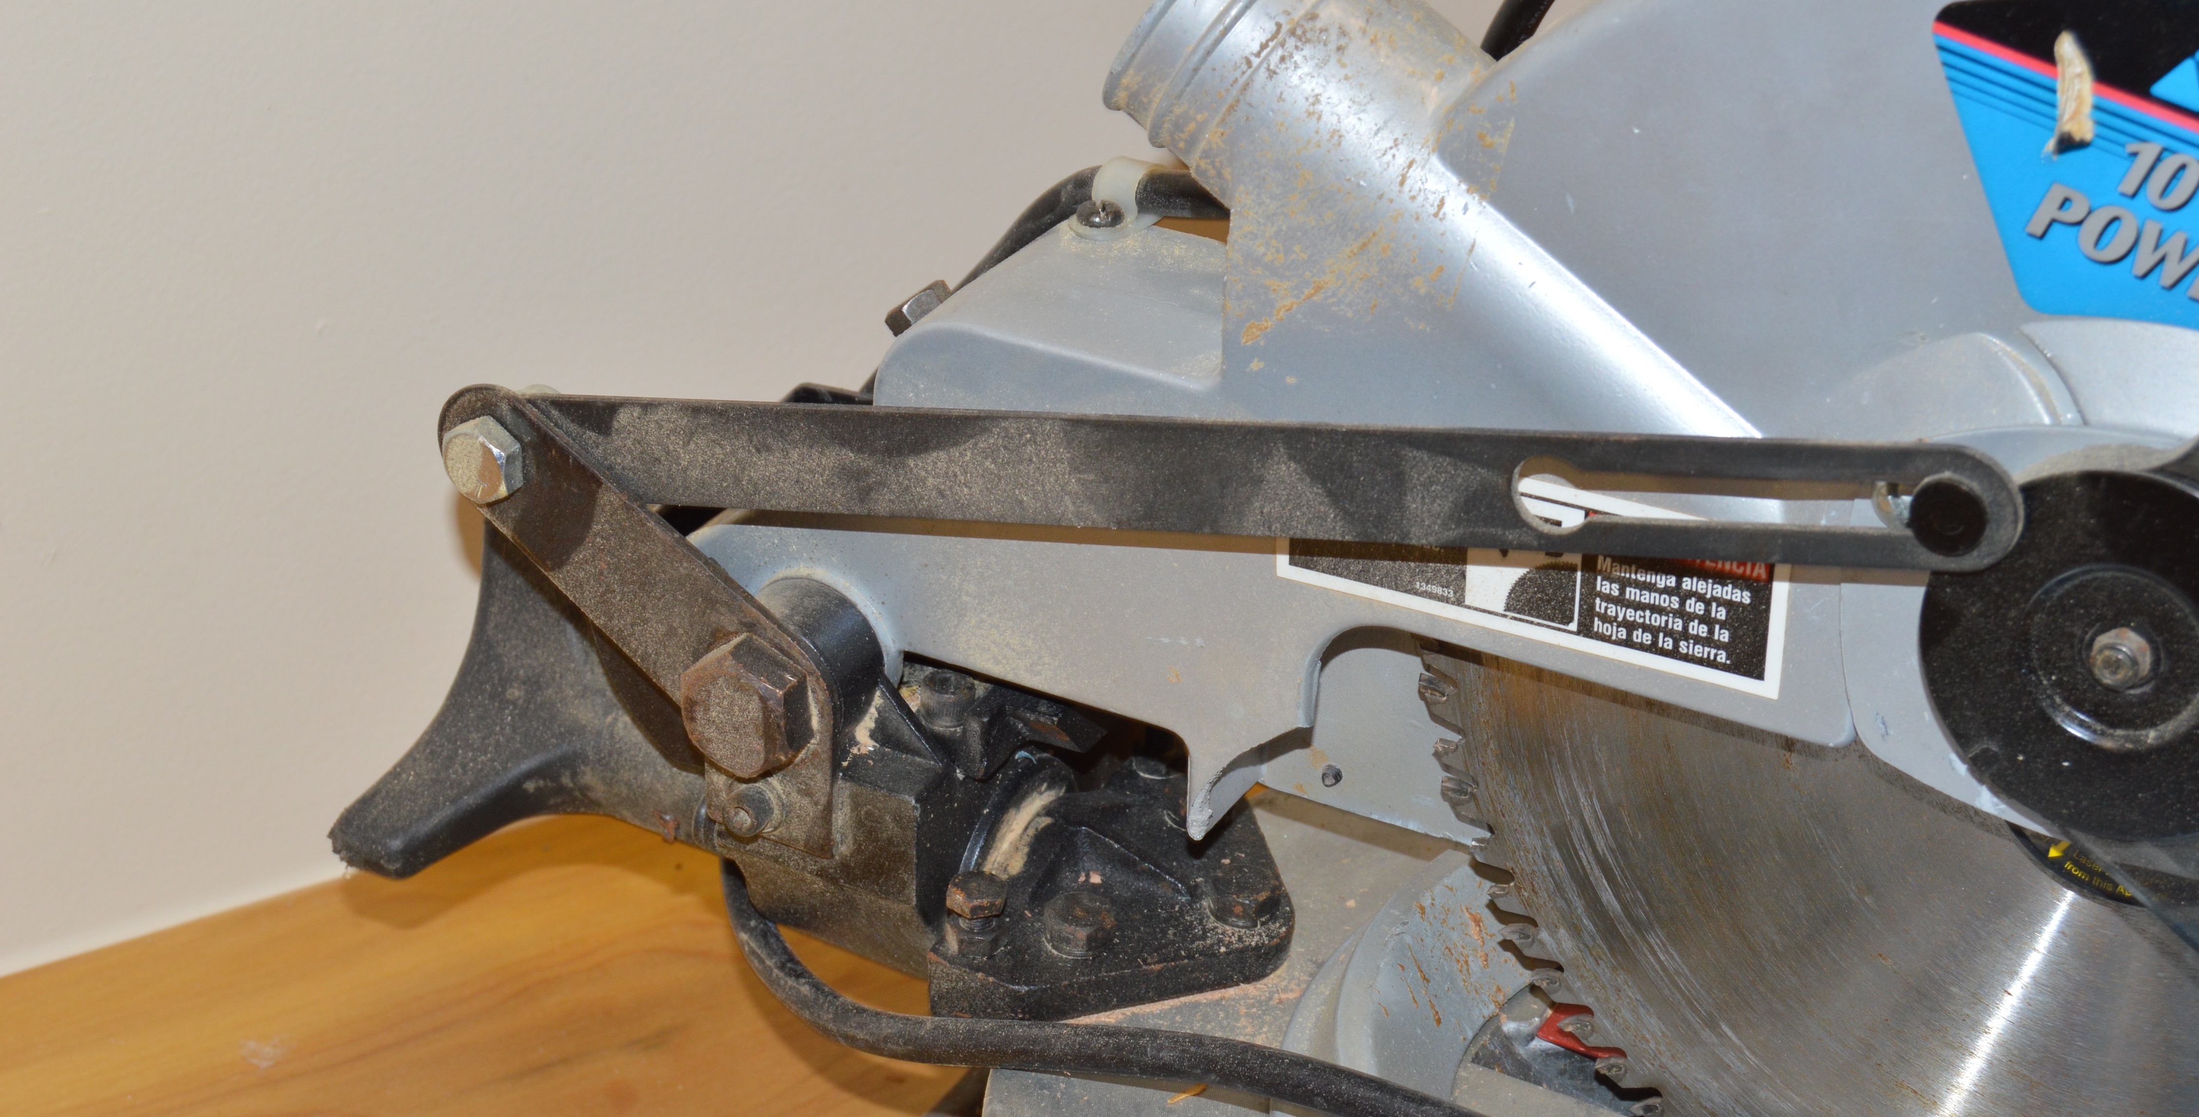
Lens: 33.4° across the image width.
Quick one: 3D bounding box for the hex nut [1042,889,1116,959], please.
[{"bbox_3d":[-0.004,0.068,0.679,0.013,0.006,0.014,-3,29,-9],"label":"hex nut"}]

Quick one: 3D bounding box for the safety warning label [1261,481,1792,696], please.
[{"bbox_3d":[0.069,0.000,0.594,0.089,0.029,0.001,14,31,27],"label":"safety warning label"}]

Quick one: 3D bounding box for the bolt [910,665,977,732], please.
[{"bbox_3d":[-0.028,0.026,0.682,0.010,0.006,0.010,0,29,-2],"label":"bolt"}]

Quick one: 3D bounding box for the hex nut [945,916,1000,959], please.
[{"bbox_3d":[-0.023,0.069,0.680,0.011,0.004,0.010,2,29,-2],"label":"hex nut"}]

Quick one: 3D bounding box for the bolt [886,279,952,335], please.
[{"bbox_3d":[-0.032,-0.045,0.657,0.013,0.004,0.011,-36,3,0],"label":"bolt"}]

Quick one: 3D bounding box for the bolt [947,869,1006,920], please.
[{"bbox_3d":[-0.023,0.062,0.673,0.011,0.004,0.011,7,29,9],"label":"bolt"}]

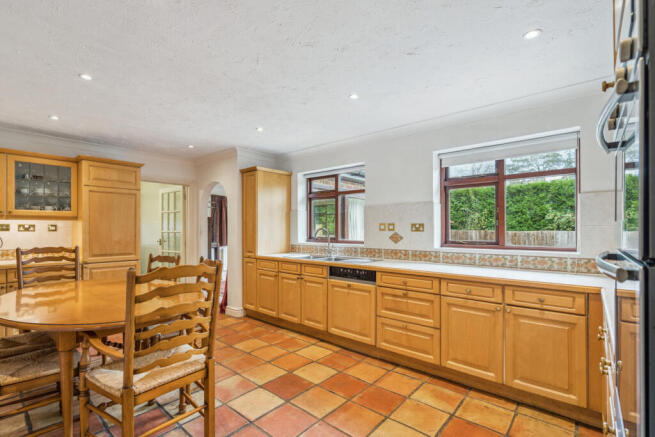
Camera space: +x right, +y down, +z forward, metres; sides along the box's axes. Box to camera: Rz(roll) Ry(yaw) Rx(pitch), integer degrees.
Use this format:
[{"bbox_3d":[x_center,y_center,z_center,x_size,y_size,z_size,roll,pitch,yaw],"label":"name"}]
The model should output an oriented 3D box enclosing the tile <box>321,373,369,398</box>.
[{"bbox_3d":[0.139,1.339,2.326,0.305,0.018,0.305,-2,-4,40],"label":"tile"}]

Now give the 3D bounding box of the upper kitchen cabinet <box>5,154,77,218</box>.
[{"bbox_3d":[-3.483,-0.352,3.560,0.330,0.710,0.600,-2,-4,40],"label":"upper kitchen cabinet"}]

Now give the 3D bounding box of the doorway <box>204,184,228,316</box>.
[{"bbox_3d":[-1.769,0.431,4.679,0.850,2.010,0.140,-2,-3,40],"label":"doorway"}]

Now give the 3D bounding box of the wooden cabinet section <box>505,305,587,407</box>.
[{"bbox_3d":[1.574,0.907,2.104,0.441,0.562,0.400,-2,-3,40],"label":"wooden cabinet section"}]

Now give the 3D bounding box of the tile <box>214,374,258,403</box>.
[{"bbox_3d":[-0.741,1.326,2.263,0.305,0.018,0.305,-2,-4,40],"label":"tile"}]

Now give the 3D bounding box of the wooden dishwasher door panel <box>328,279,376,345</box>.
[{"bbox_3d":[0.415,0.962,3.191,0.600,0.570,0.550,-2,-4,40],"label":"wooden dishwasher door panel"}]

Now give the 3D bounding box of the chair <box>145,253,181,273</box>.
[{"bbox_3d":[-1.737,0.848,2.695,0.480,0.990,0.500,-2,-3,32],"label":"chair"}]

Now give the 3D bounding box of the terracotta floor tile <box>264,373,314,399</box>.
[{"bbox_3d":[-0.304,1.333,2.303,0.305,0.018,0.305,-2,-4,40],"label":"terracotta floor tile"}]

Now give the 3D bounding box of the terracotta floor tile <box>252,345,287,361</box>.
[{"bbox_3d":[-0.571,1.365,2.945,0.302,0.014,0.302,-2,-3,40],"label":"terracotta floor tile"}]

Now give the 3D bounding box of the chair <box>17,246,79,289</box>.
[{"bbox_3d":[-2.482,0.797,2.687,0.500,1.050,0.490,-1,-4,25],"label":"chair"}]

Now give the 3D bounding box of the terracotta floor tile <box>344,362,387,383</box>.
[{"bbox_3d":[0.340,1.374,2.599,0.300,0.015,0.300,-3,-5,41],"label":"terracotta floor tile"}]

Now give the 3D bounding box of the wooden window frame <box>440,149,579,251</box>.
[{"bbox_3d":[1.714,-0.196,2.866,1.160,1.000,0.080,-2,-3,40],"label":"wooden window frame"}]

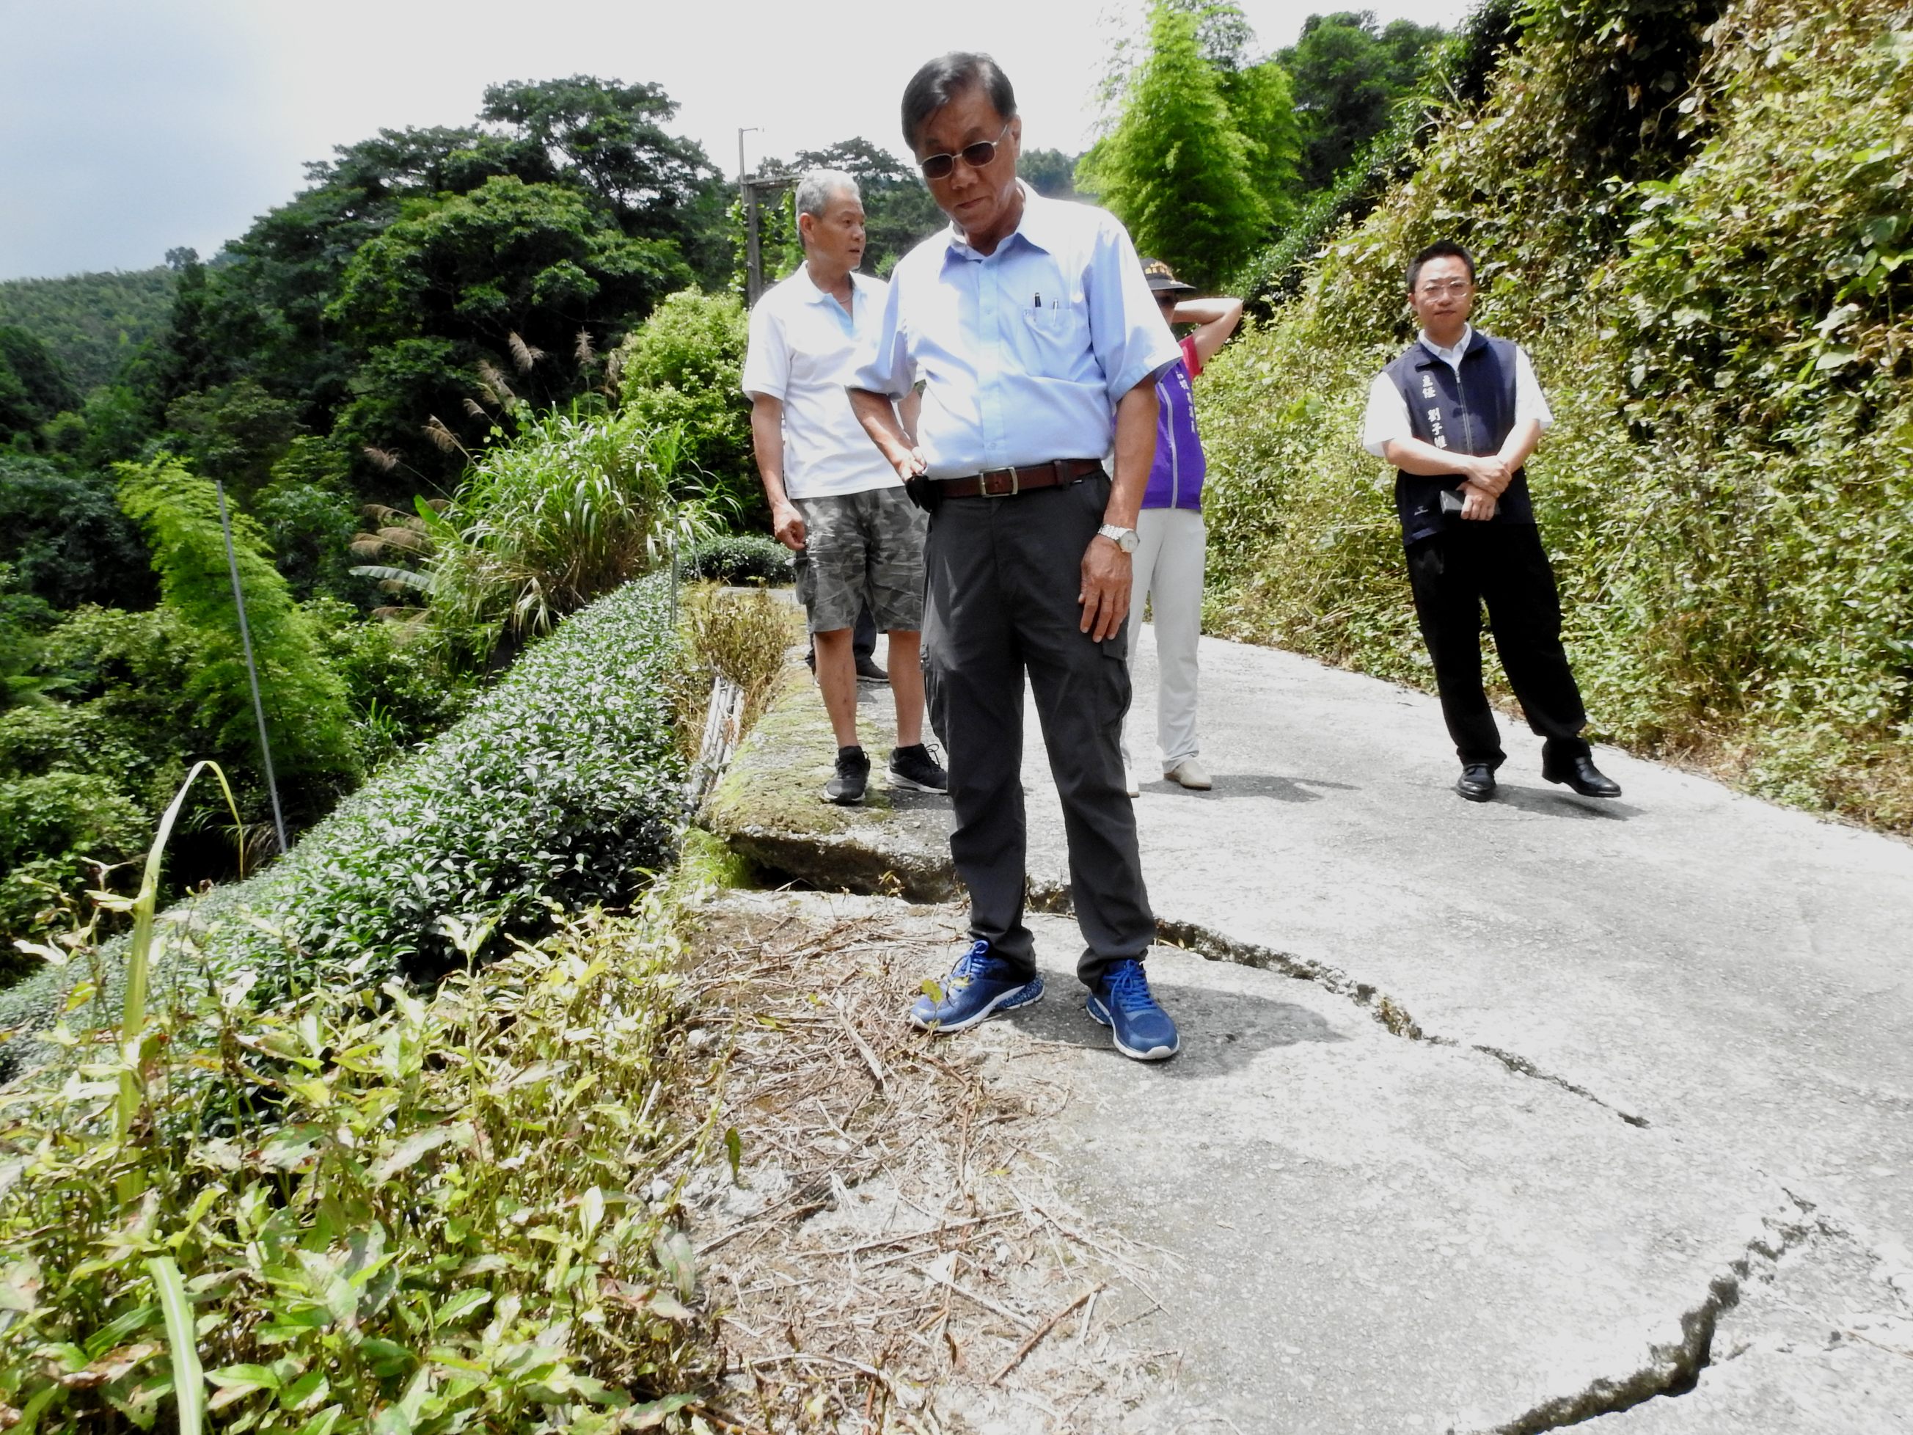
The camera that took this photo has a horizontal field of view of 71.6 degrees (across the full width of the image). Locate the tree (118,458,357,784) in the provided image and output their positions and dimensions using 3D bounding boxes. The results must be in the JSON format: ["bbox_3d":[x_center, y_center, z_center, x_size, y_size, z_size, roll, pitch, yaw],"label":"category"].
[{"bbox_3d":[-6.497,-0.845,12.000,1.950,3.150,1.900,-7,5,-26],"label":"tree"}]

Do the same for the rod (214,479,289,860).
[{"bbox_3d":[-3.903,-0.119,7.408,0.030,2.400,0.030,-10,6,-29],"label":"rod"}]

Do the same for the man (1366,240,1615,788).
[{"bbox_3d":[1.660,-0.630,4.080,0.680,1.700,0.450,-3,5,19],"label":"man"}]

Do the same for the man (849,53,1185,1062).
[{"bbox_3d":[0.125,-0.285,2.290,0.580,1.660,0.420,-4,5,12],"label":"man"}]

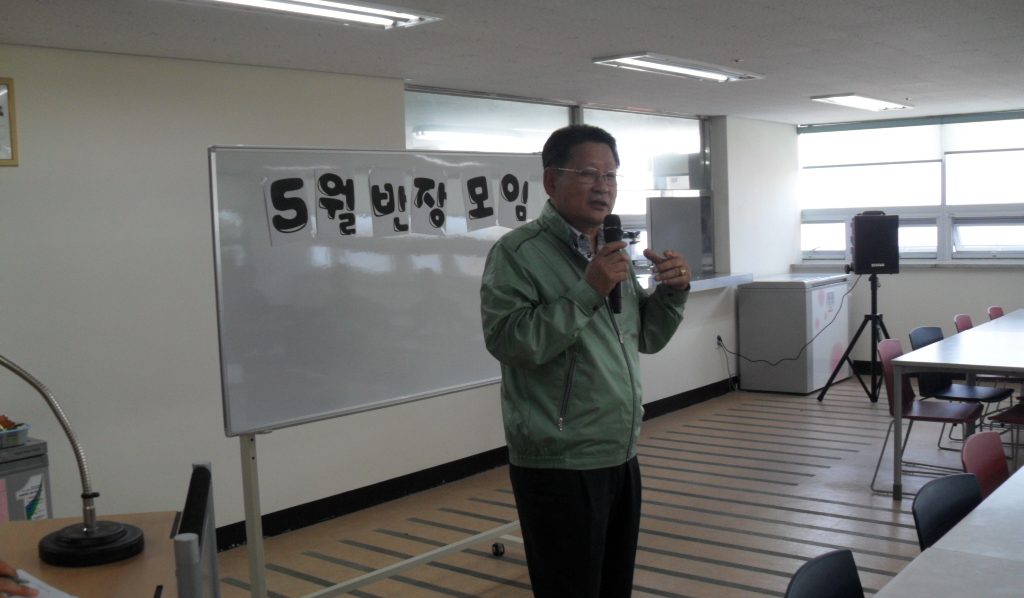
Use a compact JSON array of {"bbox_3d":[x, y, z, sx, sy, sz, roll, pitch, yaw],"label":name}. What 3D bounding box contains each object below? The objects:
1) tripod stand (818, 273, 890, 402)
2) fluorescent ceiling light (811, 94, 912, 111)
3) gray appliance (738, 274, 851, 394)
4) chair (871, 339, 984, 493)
[{"bbox_3d":[2.704,0.303,7.956,0.700,1.020,0.760,1,6,40],"label":"tripod stand"},{"bbox_3d":[2.677,-1.493,7.829,0.315,0.055,1.280,1,6,40],"label":"fluorescent ceiling light"},{"bbox_3d":[2.470,0.292,9.005,0.640,0.910,0.980,1,6,40],"label":"gray appliance"},{"bbox_3d":[2.221,0.625,5.482,0.530,0.775,0.490,1,5,35],"label":"chair"}]

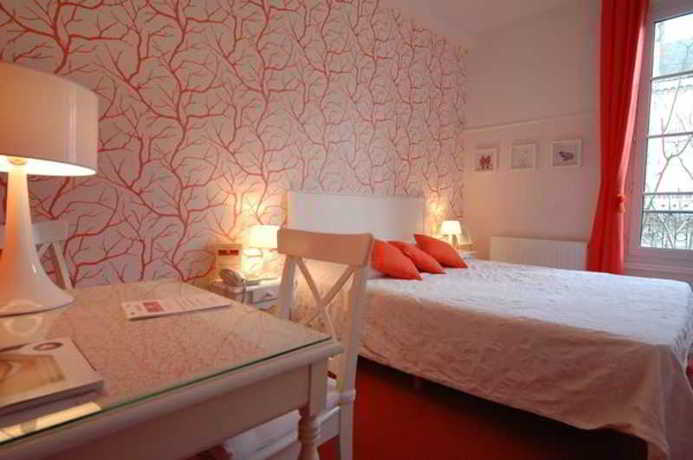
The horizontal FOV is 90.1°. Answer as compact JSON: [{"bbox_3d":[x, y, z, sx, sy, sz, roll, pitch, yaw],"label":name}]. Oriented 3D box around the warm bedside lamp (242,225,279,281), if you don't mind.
[{"bbox_3d":[-0.497,0.138,2.107,0.220,0.330,0.220,0,3,0],"label":"warm bedside lamp"}]

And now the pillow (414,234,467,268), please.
[{"bbox_3d":[0.798,0.172,2.966,0.420,0.140,0.420,-3,34,-44],"label":"pillow"}]

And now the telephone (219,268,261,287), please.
[{"bbox_3d":[-0.589,0.270,1.942,0.200,0.080,0.160,2,3,35],"label":"telephone"}]

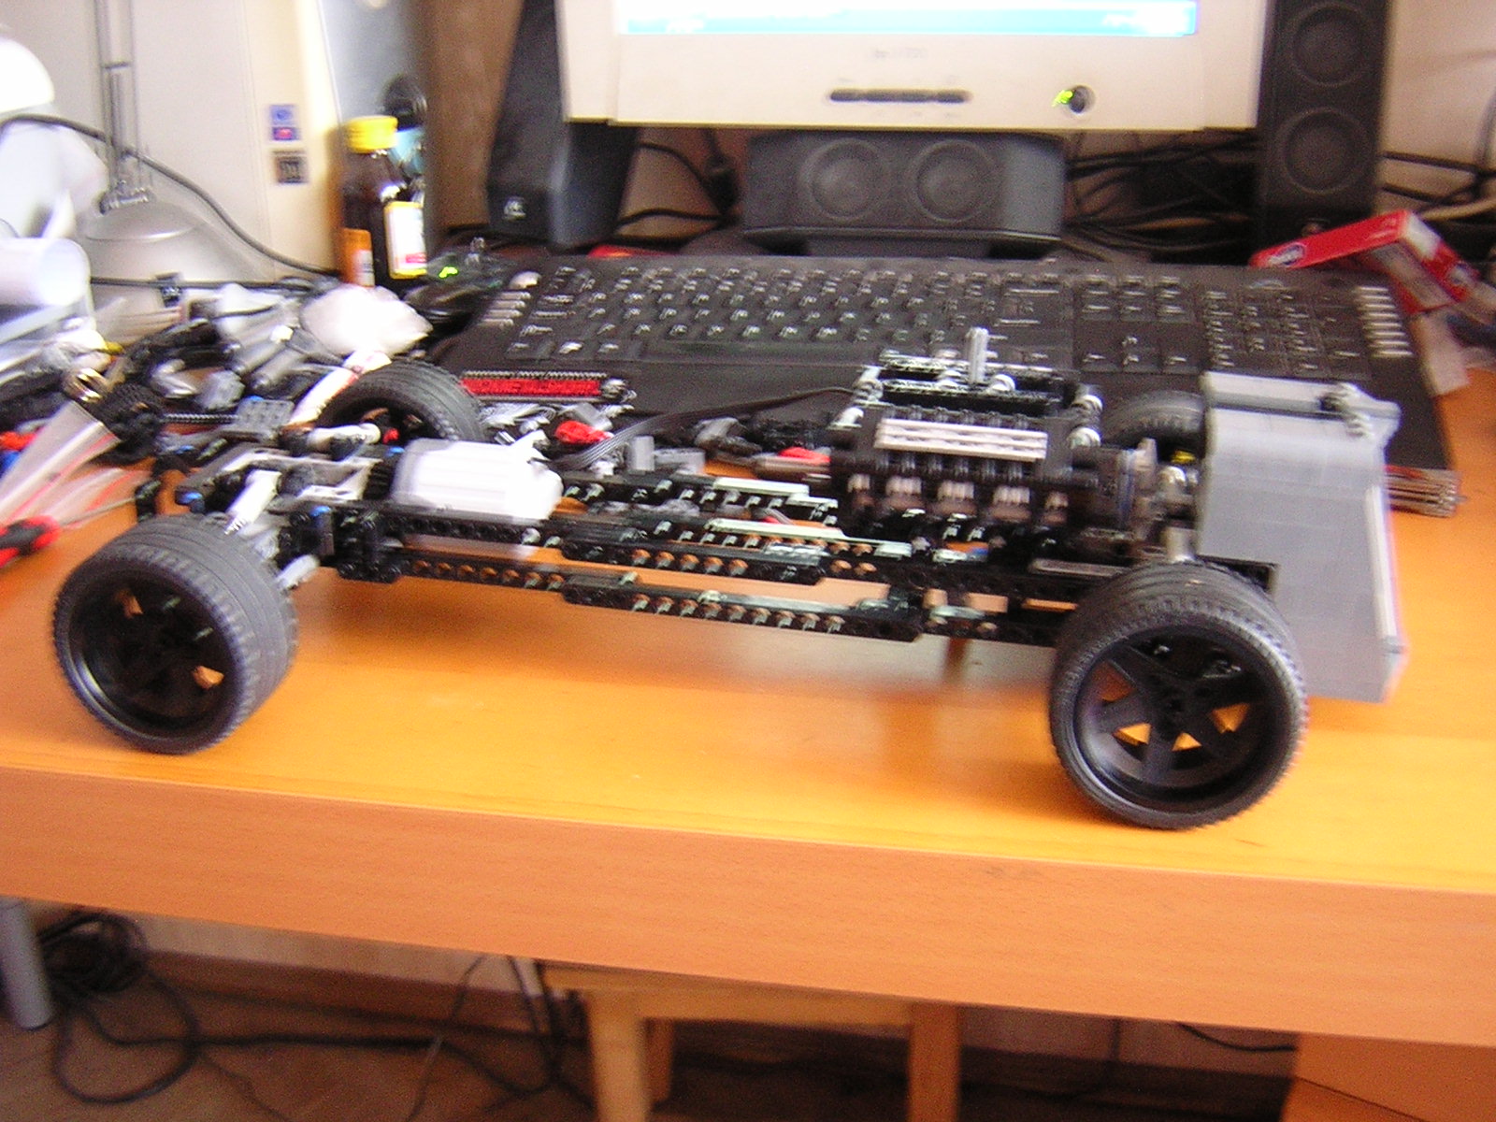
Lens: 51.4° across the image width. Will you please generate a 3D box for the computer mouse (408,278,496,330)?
[{"bbox_3d":[-0.173,-0.173,0.971,0.060,0.038,0.105,5,25,17],"label":"computer mouse"}]

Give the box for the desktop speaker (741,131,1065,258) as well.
[{"bbox_3d":[0.113,-0.254,1.062,0.212,0.088,0.095,4,25,14],"label":"desktop speaker"}]

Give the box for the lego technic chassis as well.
[{"bbox_3d":[-0.002,-0.024,0.525,0.420,0.116,0.205,3,25,13],"label":"lego technic chassis"}]

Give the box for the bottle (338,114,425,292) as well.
[{"bbox_3d":[-0.234,-0.228,1.013,0.055,0.108,0.055,3,25,13],"label":"bottle"}]

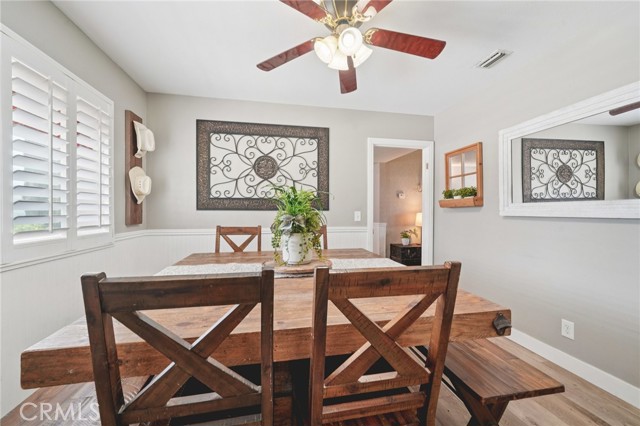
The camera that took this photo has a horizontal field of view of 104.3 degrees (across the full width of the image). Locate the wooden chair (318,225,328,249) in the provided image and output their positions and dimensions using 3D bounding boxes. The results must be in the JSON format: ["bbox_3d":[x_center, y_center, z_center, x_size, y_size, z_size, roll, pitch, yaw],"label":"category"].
[{"bbox_3d":[-0.093,0.646,2.499,0.460,1.015,0.540,0,0,-11],"label":"wooden chair"}]

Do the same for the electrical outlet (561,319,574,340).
[{"bbox_3d":[1.816,0.857,1.825,0.012,0.125,0.079,0,0,-11],"label":"electrical outlet"}]

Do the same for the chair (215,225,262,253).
[{"bbox_3d":[-0.795,0.646,2.366,0.460,1.015,0.540,0,0,-11],"label":"chair"}]

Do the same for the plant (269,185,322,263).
[{"bbox_3d":[-0.166,0.083,1.830,0.400,0.560,0.380,0,0,-11],"label":"plant"}]

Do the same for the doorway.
[{"bbox_3d":[1.065,0.100,3.308,0.930,2.103,0.130,0,0,-11],"label":"doorway"}]

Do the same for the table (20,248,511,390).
[{"bbox_3d":[-0.197,0.773,1.691,1.650,0.766,1.670,0,0,-11],"label":"table"}]

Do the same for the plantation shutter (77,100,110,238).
[{"bbox_3d":[-1.712,-0.325,1.909,0.050,1.040,0.390,0,0,-11],"label":"plantation shutter"}]

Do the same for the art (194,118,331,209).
[{"bbox_3d":[-0.624,-0.540,2.916,1.520,1.010,0.040,0,0,-11],"label":"art"}]

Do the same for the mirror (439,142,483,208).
[{"bbox_3d":[1.579,-0.404,2.825,0.105,0.665,0.540,0,0,-11],"label":"mirror"}]

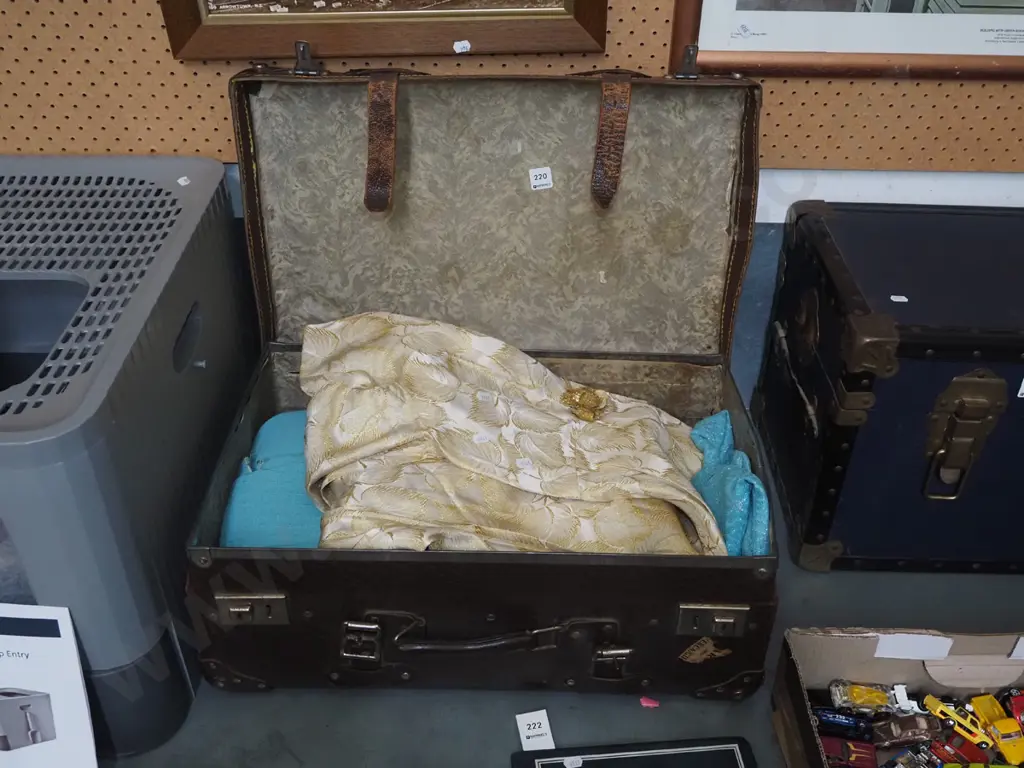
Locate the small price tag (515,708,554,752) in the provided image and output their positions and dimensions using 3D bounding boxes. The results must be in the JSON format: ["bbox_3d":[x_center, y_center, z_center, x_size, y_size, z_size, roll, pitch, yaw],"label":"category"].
[{"bbox_3d":[0.025,0.364,1.056,0.033,0.001,0.044,-5,38,-9],"label":"small price tag"}]

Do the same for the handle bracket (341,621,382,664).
[{"bbox_3d":[-0.153,0.261,1.018,0.039,0.047,0.012,1,28,1],"label":"handle bracket"}]

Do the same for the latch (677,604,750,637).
[{"bbox_3d":[0.200,0.236,1.000,0.070,0.036,0.011,1,28,1],"label":"latch"}]

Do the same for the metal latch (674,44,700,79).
[{"bbox_3d":[0.187,-0.341,1.065,0.026,0.037,0.009,1,28,1],"label":"metal latch"}]

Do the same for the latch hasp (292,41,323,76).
[{"bbox_3d":[-0.217,-0.347,1.072,0.029,0.038,0.009,1,28,1],"label":"latch hasp"}]

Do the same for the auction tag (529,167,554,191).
[{"bbox_3d":[0.034,-0.239,1.173,0.025,0.025,0.001,-6,28,5],"label":"auction tag"}]

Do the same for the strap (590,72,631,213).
[{"bbox_3d":[0.109,-0.266,1.103,0.031,0.148,0.013,4,28,0],"label":"strap"}]

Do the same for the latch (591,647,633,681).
[{"bbox_3d":[0.103,0.285,1.022,0.038,0.037,0.014,1,28,1],"label":"latch"}]

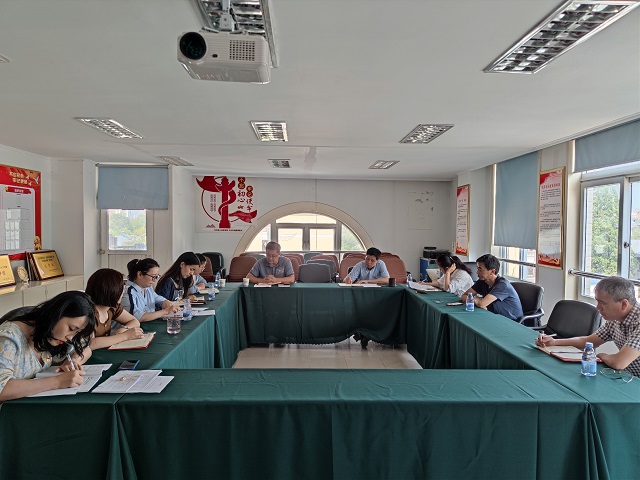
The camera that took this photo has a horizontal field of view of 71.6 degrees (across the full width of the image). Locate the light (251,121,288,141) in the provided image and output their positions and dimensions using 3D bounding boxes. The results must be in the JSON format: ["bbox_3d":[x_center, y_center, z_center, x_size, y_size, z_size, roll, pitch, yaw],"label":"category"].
[{"bbox_3d":[-0.543,-1.260,5.077,0.350,0.080,1.030,1,2,-2],"label":"light"}]

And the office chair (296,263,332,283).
[{"bbox_3d":[-0.069,0.828,6.029,0.580,0.960,0.600,1,2,-2],"label":"office chair"}]

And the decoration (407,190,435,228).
[{"bbox_3d":[2.528,-0.766,11.166,0.700,1.050,0.020,1,2,-2],"label":"decoration"}]

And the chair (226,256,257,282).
[{"bbox_3d":[-1.173,0.758,6.638,0.570,0.980,0.600,1,2,-2],"label":"chair"}]

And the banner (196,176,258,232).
[{"bbox_3d":[-2.303,-0.877,10.977,1.550,1.390,0.020,1,2,-2],"label":"banner"}]

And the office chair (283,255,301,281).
[{"bbox_3d":[-0.540,0.761,6.763,0.560,0.980,0.600,1,2,-2],"label":"office chair"}]

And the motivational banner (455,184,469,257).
[{"bbox_3d":[2.692,-0.362,8.387,0.040,1.300,0.550,1,2,-2],"label":"motivational banner"}]

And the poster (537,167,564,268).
[{"bbox_3d":[3.384,-0.310,6.498,0.035,1.430,0.650,1,2,-2],"label":"poster"}]

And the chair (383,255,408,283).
[{"bbox_3d":[1.204,0.783,7.271,0.580,1.000,0.620,1,2,-2],"label":"chair"}]

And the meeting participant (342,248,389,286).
[{"bbox_3d":[0.571,0.694,5.629,0.550,1.230,0.800,1,2,2],"label":"meeting participant"}]

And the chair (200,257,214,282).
[{"bbox_3d":[-1.859,0.772,6.619,0.580,1.000,0.620,1,2,-2],"label":"chair"}]

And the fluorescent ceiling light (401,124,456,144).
[{"bbox_3d":[1.232,-1.239,5.164,0.350,0.080,1.030,1,2,-2],"label":"fluorescent ceiling light"}]

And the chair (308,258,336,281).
[{"bbox_3d":[0.019,0.783,6.585,0.550,0.960,0.580,1,2,-2],"label":"chair"}]

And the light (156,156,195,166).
[{"bbox_3d":[-2.256,-1.253,6.975,0.330,0.080,0.970,1,2,-2],"label":"light"}]

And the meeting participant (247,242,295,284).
[{"bbox_3d":[-0.624,0.656,5.655,0.600,1.260,0.800,1,2,-2],"label":"meeting participant"}]

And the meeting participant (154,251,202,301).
[{"bbox_3d":[-1.478,0.722,4.472,0.660,1.190,0.500,1,2,10],"label":"meeting participant"}]

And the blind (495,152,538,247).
[{"bbox_3d":[2.984,-0.559,6.792,0.050,1.370,1.330,1,2,-2],"label":"blind"}]

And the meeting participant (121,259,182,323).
[{"bbox_3d":[-1.373,0.757,3.482,0.700,1.230,0.500,1,2,3],"label":"meeting participant"}]

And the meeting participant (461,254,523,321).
[{"bbox_3d":[1.596,0.752,4.167,0.680,1.230,0.540,0,2,-10],"label":"meeting participant"}]

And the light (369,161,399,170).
[{"bbox_3d":[1.304,-1.537,9.031,0.417,0.080,1.200,1,2,-2],"label":"light"}]

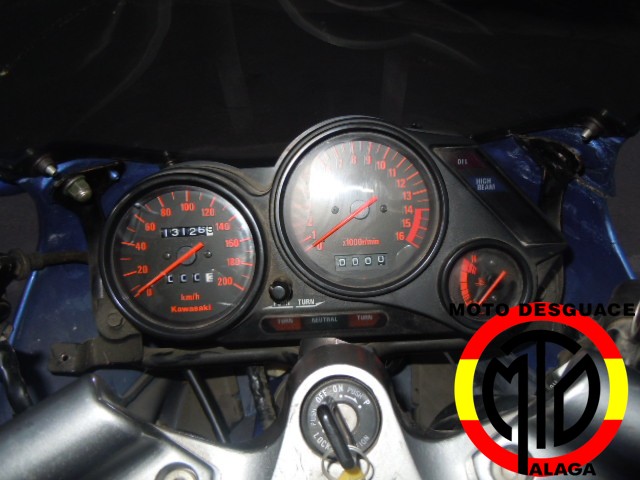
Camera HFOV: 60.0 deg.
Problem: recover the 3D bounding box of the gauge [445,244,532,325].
[{"bbox_3d":[0.086,0.023,0.288,0.047,0.018,0.047,-2,85,-1],"label":"gauge"}]

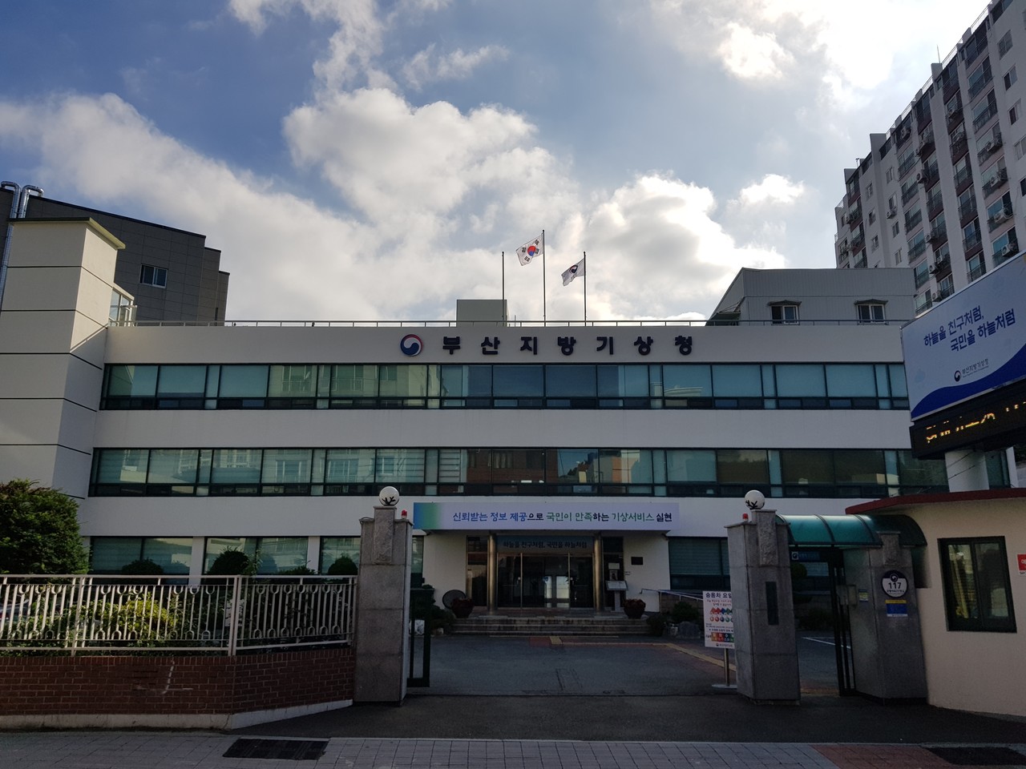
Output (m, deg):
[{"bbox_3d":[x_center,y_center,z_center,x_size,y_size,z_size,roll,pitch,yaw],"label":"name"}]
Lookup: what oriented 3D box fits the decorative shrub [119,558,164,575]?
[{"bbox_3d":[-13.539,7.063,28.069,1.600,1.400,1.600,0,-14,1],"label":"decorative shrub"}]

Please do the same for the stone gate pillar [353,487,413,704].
[{"bbox_3d":[-1.702,2.760,10.335,0.630,2.740,0.630,0,-14,1],"label":"stone gate pillar"}]

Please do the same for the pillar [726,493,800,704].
[{"bbox_3d":[3.505,2.922,10.892,0.670,2.806,0.910,0,-13,0],"label":"pillar"}]

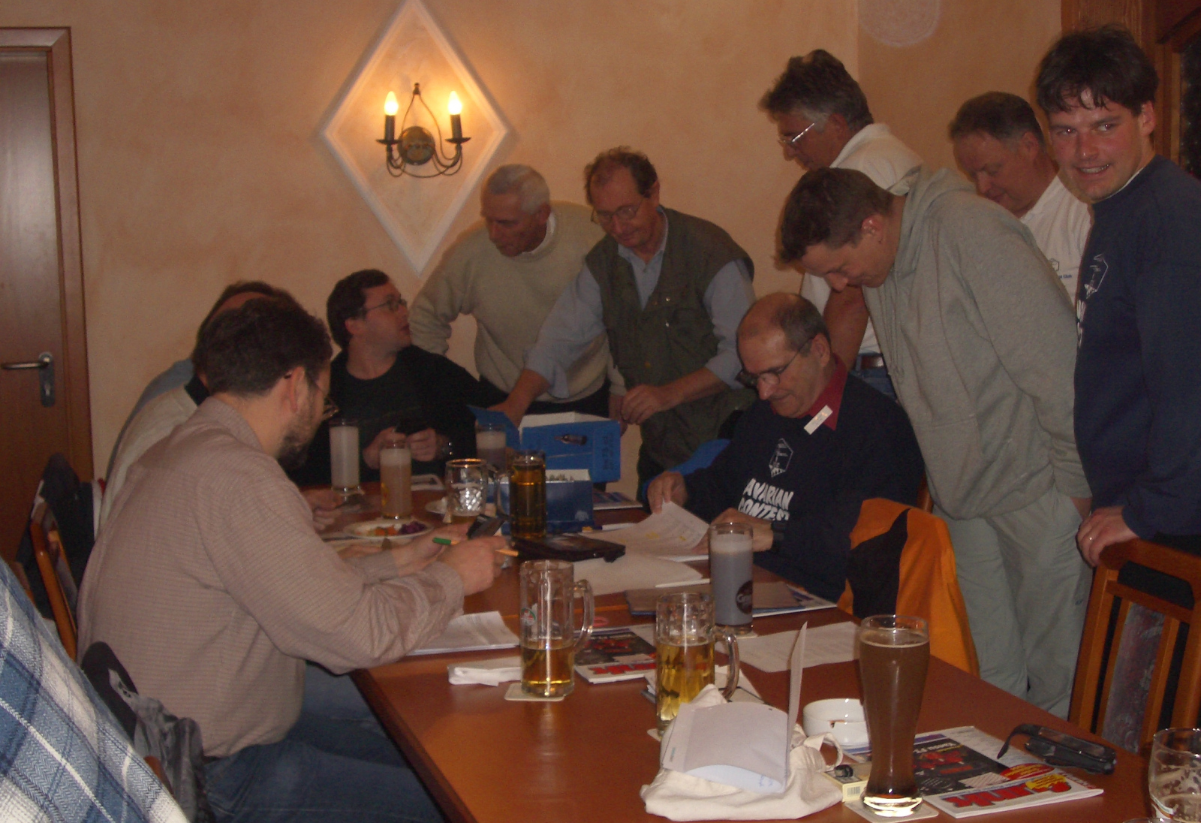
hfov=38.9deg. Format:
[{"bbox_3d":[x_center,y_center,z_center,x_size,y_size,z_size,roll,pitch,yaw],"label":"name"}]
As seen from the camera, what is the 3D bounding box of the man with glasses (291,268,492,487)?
[{"bbox_3d":[-0.556,0.271,4.833,0.620,1.343,0.750,-2,7,-9],"label":"man with glasses"}]

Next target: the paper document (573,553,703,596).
[{"bbox_3d":[0.055,0.330,3.502,0.295,0.018,0.250,-4,7,-22],"label":"paper document"}]

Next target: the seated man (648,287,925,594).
[{"bbox_3d":[0.351,0.407,3.632,0.700,1.324,0.660,-4,7,-25],"label":"seated man"}]

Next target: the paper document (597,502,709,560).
[{"bbox_3d":[0.104,0.260,3.857,0.210,0.070,0.297,-3,7,-18],"label":"paper document"}]

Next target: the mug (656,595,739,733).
[{"bbox_3d":[0.144,0.364,2.438,0.128,0.193,0.086,1,7,18],"label":"mug"}]

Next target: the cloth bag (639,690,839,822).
[{"bbox_3d":[0.184,0.440,2.222,0.265,0.090,0.290,-1,7,3],"label":"cloth bag"}]

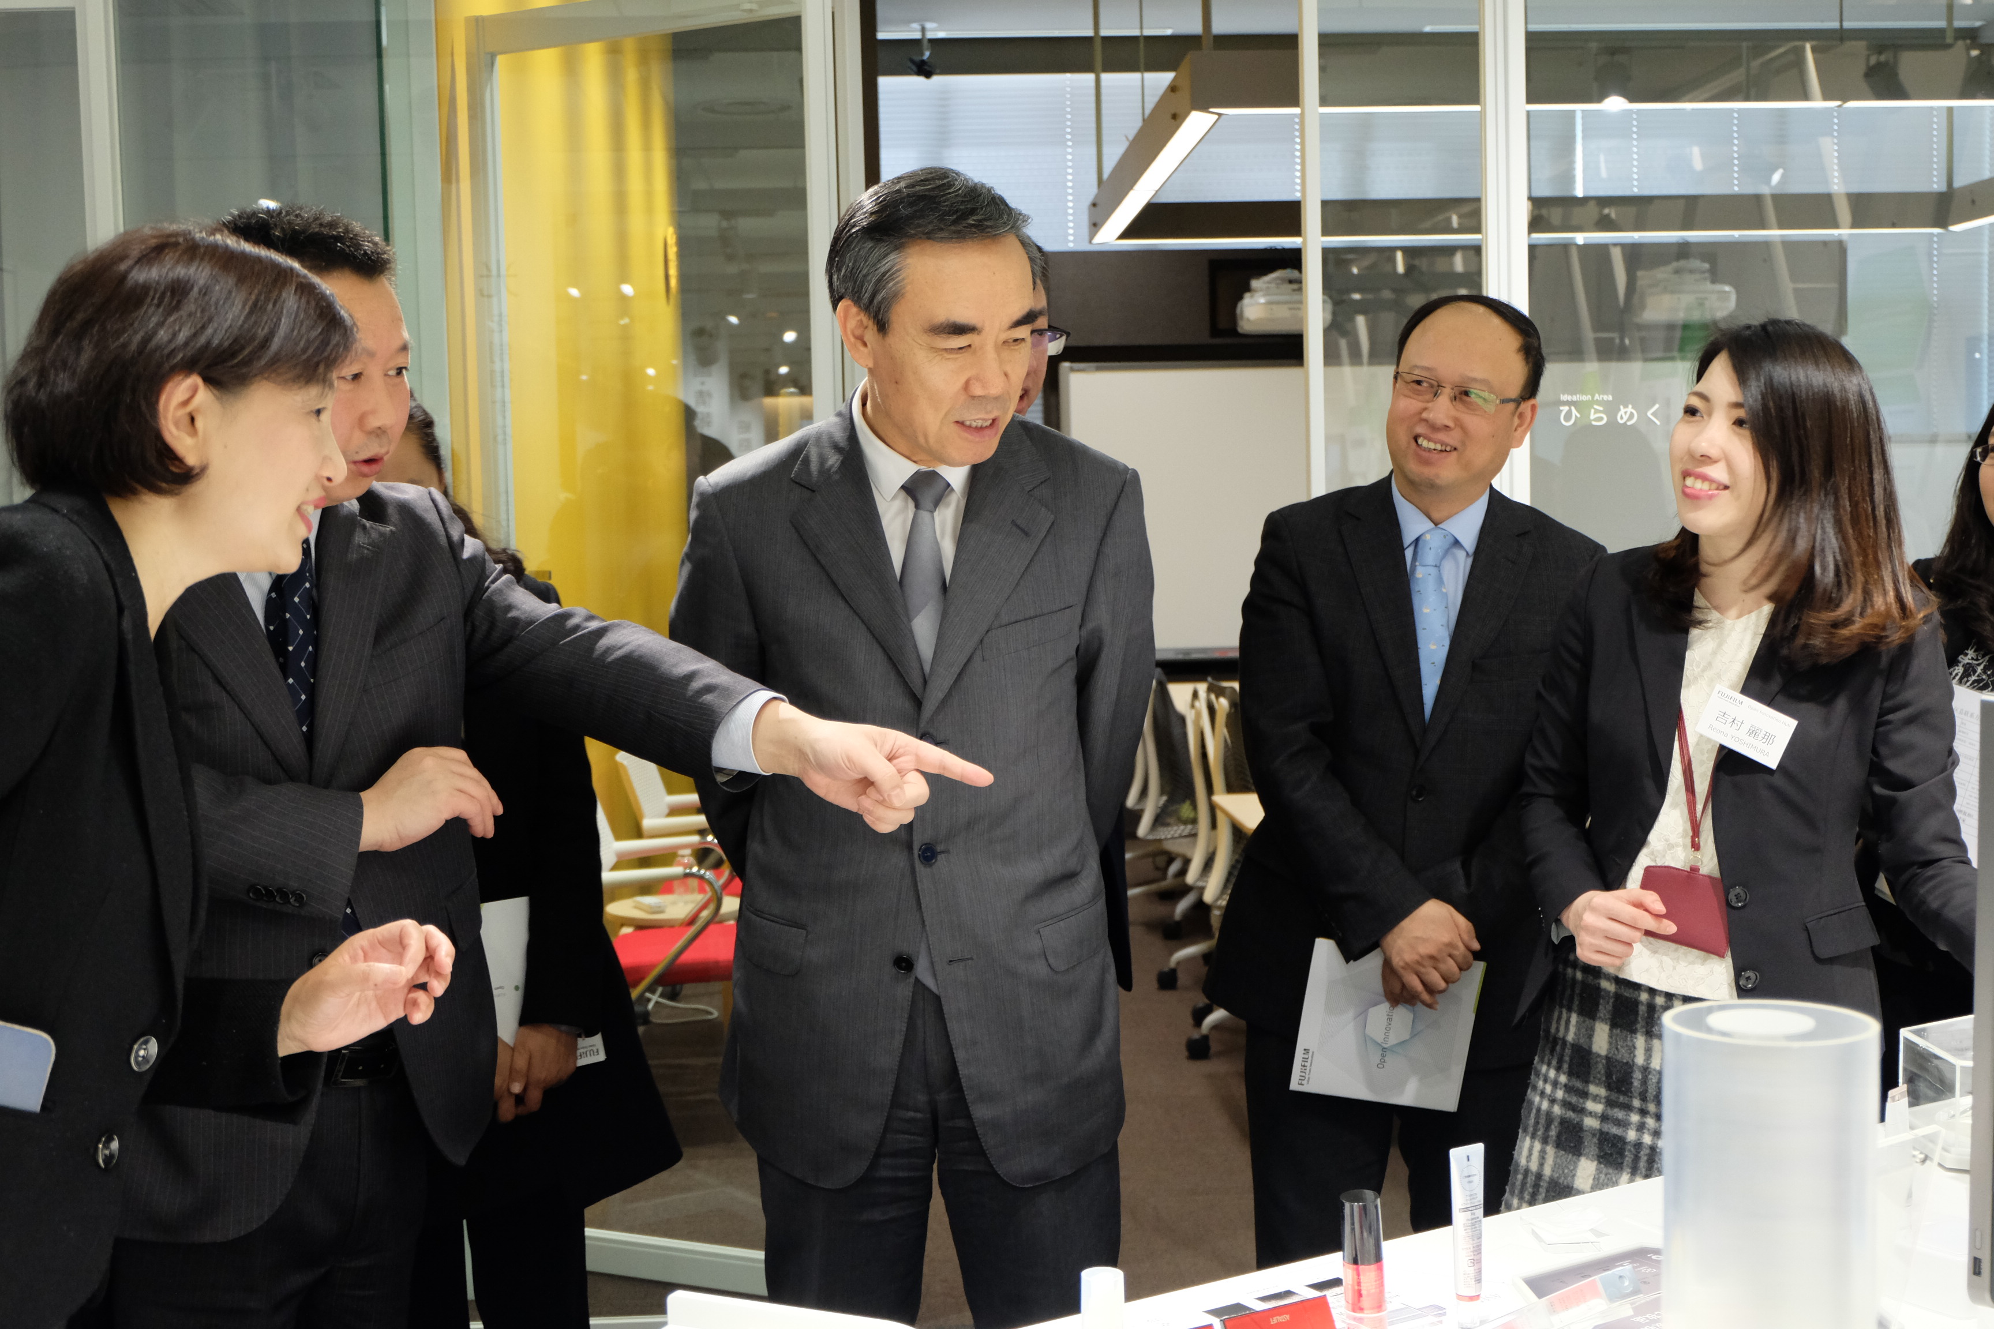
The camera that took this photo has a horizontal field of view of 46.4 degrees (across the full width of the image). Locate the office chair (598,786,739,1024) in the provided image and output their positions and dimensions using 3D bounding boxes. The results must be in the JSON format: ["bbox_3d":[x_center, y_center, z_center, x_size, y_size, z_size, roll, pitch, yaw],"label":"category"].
[{"bbox_3d":[-0.746,0.673,5.420,0.570,0.820,0.580,-2,3,-9],"label":"office chair"}]

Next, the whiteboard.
[{"bbox_3d":[1.168,-0.628,9.561,1.800,1.200,0.050,-2,3,-4],"label":"whiteboard"}]

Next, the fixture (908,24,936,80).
[{"bbox_3d":[-0.296,-2.449,9.300,0.120,0.220,0.110,-2,3,-6],"label":"fixture"}]

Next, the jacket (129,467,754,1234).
[{"bbox_3d":[-0.510,0.174,2.050,0.580,0.690,0.500,-3,3,-20],"label":"jacket"}]

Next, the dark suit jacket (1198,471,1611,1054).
[{"bbox_3d":[0.520,0.129,2.830,0.530,0.720,0.330,-1,3,12],"label":"dark suit jacket"}]

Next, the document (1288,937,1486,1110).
[{"bbox_3d":[0.459,0.423,2.730,0.200,0.200,0.010,8,6,0],"label":"document"}]

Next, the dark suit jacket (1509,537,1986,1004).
[{"bbox_3d":[0.775,0.137,2.380,0.490,0.560,0.350,0,4,25],"label":"dark suit jacket"}]

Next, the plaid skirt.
[{"bbox_3d":[0.735,0.549,2.420,0.430,0.500,0.340,0,4,24],"label":"plaid skirt"}]

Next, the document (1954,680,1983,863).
[{"bbox_3d":[1.210,0.181,2.820,0.210,0.297,0.006,16,-6,7],"label":"document"}]

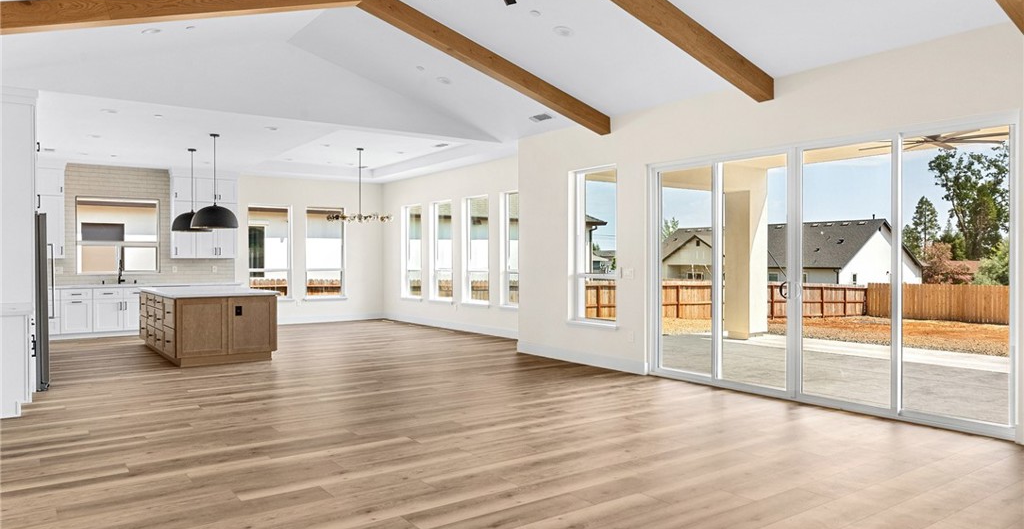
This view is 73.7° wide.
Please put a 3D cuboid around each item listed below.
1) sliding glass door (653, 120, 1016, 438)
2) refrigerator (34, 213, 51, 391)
[{"bbox_3d":[2.705,0.094,6.473,0.140,2.413,3.541,-1,1,-36],"label":"sliding glass door"},{"bbox_3d":[-5.400,0.398,7.281,0.800,1.830,0.910,-1,1,-36],"label":"refrigerator"}]

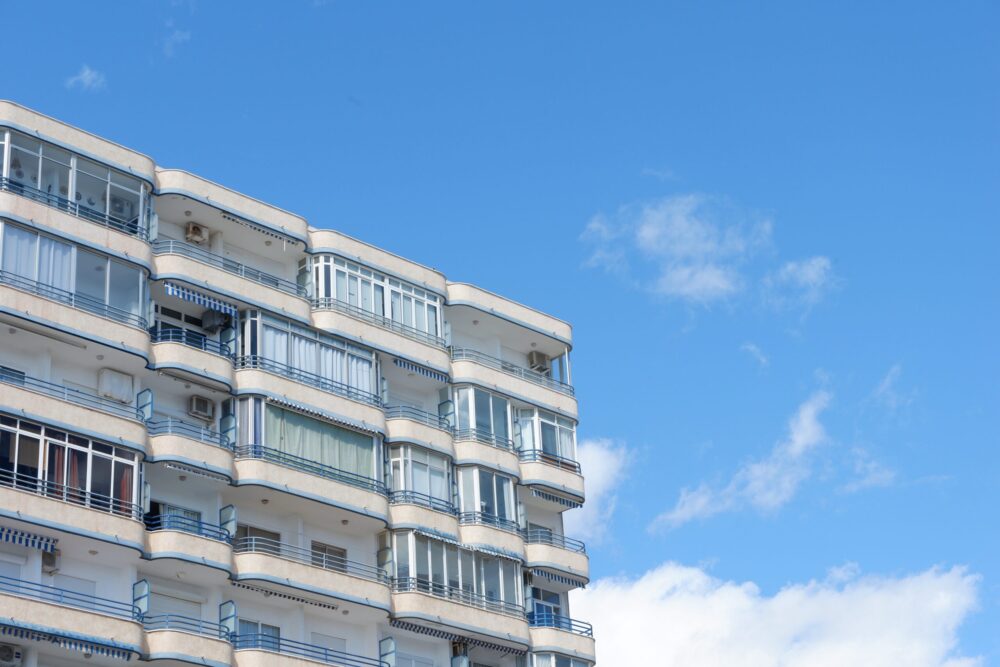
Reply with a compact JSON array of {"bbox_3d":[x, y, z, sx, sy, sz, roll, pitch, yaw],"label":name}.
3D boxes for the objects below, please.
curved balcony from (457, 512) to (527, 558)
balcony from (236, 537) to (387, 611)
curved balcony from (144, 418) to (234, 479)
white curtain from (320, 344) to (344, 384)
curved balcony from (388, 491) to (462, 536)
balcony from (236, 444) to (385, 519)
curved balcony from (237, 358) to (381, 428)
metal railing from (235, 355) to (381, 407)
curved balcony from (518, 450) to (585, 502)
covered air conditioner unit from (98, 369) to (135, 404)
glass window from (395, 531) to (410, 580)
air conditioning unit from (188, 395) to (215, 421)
[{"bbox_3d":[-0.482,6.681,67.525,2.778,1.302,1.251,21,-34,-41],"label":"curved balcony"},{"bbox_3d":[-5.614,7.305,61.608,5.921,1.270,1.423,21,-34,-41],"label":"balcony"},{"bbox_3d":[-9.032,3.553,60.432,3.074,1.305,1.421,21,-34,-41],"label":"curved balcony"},{"bbox_3d":[-5.191,1.176,64.821,0.974,1.486,0.103,21,-34,-41],"label":"white curtain"},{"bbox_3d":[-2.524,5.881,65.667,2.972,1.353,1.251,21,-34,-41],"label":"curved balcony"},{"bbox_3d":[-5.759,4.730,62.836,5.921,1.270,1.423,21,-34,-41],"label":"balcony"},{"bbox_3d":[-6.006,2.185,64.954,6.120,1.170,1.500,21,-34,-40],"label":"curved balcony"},{"bbox_3d":[-5.764,1.571,63.870,5.489,0.417,0.508,21,-34,-41],"label":"metal railing"},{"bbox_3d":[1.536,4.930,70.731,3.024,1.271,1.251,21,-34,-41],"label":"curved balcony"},{"bbox_3d":[-10.920,1.533,59.074,1.040,0.898,0.271,21,-35,-40],"label":"covered air conditioner unit"},{"bbox_3d":[-3.013,7.103,65.002,0.428,1.822,0.080,0,-26,-7],"label":"glass window"},{"bbox_3d":[-8.946,2.286,62.310,0.710,0.530,0.300,21,-34,-41],"label":"air conditioning unit"}]

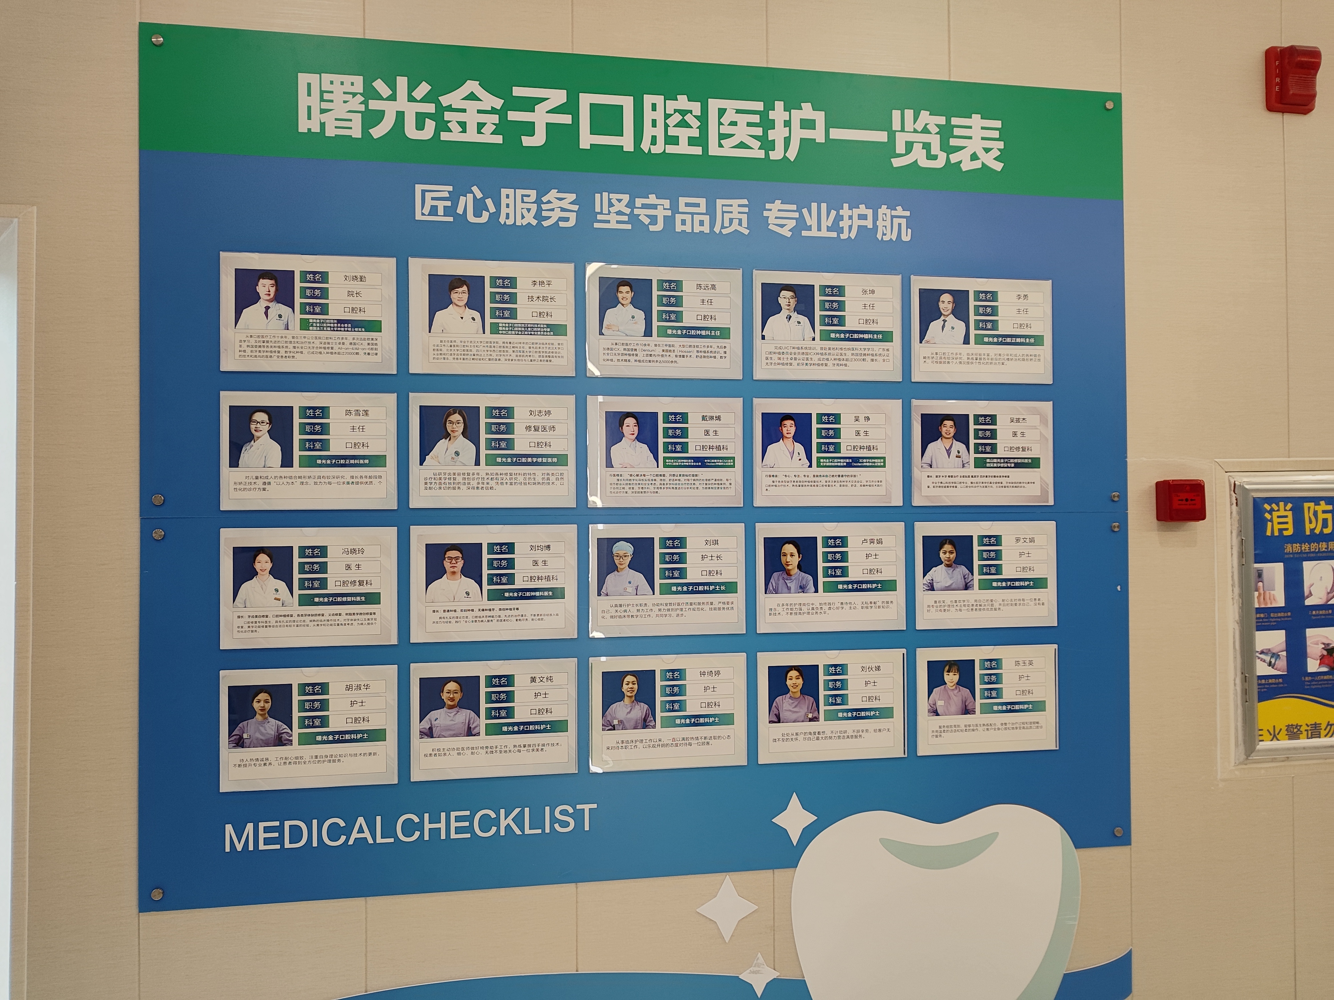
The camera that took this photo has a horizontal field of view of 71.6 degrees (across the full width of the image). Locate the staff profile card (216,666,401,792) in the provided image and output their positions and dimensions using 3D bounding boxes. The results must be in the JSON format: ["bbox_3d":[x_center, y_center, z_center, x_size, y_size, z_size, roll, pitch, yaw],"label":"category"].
[{"bbox_3d":[-0.645,0.413,1.677,0.306,0.215,0.008,0,-1,-9],"label":"staff profile card"}]

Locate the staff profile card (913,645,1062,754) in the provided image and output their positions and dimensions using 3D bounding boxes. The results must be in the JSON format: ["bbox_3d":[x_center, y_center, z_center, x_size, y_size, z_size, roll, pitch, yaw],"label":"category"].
[{"bbox_3d":[0.653,0.406,1.881,0.306,0.215,0.008,0,-1,-9],"label":"staff profile card"}]

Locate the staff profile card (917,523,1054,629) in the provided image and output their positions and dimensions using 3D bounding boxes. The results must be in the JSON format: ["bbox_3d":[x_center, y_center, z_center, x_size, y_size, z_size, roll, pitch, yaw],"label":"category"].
[{"bbox_3d":[0.660,0.155,1.907,0.311,0.218,0.008,0,-1,-9],"label":"staff profile card"}]

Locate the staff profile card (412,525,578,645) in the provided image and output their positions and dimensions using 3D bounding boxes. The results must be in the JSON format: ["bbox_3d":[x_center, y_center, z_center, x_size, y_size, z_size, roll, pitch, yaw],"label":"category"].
[{"bbox_3d":[-0.325,0.158,1.751,0.310,0.218,0.008,0,-1,-9],"label":"staff profile card"}]

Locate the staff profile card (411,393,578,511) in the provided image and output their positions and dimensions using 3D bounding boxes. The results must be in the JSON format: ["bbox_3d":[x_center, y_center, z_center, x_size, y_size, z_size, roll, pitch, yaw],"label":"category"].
[{"bbox_3d":[-0.324,-0.091,1.735,0.306,0.215,0.008,0,-1,-9],"label":"staff profile card"}]

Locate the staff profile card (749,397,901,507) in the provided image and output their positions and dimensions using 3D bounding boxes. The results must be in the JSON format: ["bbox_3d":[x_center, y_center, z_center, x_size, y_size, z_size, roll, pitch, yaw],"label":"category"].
[{"bbox_3d":[0.321,-0.094,1.837,0.306,0.215,0.008,0,-1,-9],"label":"staff profile card"}]

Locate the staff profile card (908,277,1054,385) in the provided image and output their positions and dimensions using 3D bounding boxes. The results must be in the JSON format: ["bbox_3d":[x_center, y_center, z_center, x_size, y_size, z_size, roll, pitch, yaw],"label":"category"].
[{"bbox_3d":[0.645,-0.346,1.892,0.306,0.215,0.008,0,-1,-9],"label":"staff profile card"}]

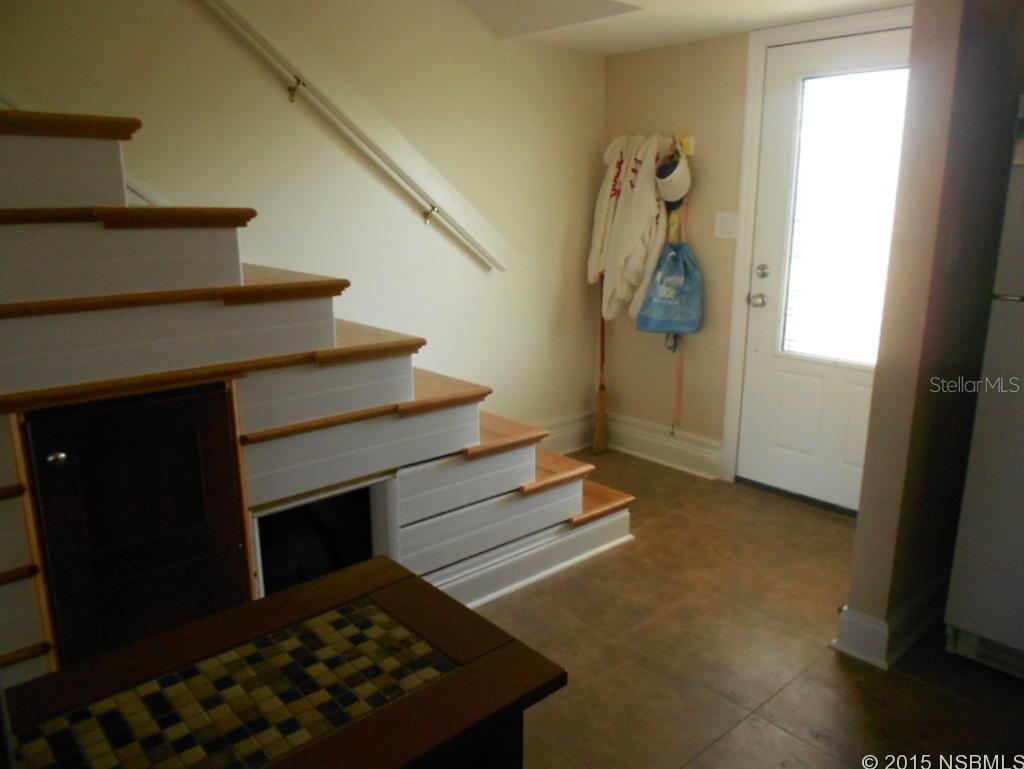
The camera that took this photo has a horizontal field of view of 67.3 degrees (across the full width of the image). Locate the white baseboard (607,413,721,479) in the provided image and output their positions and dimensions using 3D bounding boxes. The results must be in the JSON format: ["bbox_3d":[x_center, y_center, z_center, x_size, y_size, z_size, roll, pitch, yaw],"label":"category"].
[{"bbox_3d":[0.792,0.326,4.262,0.045,0.194,0.815,-12,18,-40],"label":"white baseboard"}]

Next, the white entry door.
[{"bbox_3d":[1.467,-0.451,3.377,0.048,2.032,0.914,-12,18,-40],"label":"white entry door"}]

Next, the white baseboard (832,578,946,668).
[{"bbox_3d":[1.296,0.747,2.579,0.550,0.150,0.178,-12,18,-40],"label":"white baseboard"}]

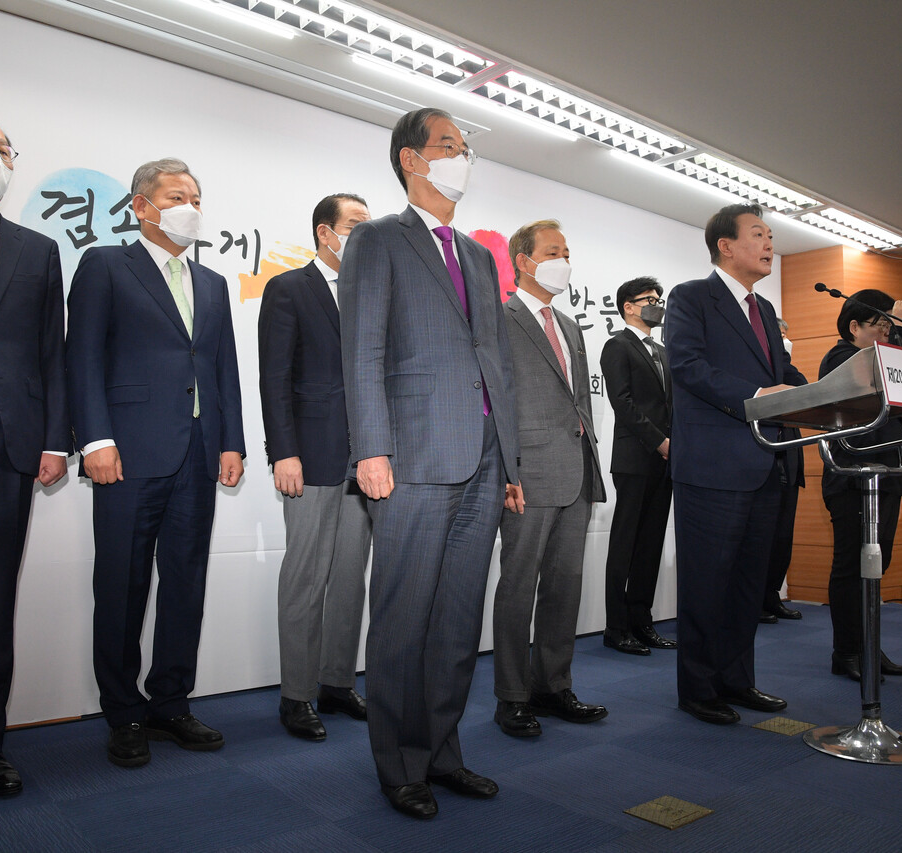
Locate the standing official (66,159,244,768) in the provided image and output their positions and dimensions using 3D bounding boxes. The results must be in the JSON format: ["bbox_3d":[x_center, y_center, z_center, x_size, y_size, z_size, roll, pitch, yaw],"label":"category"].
[{"bbox_3d":[-0.871,0.070,2.559,0.539,1.779,0.353,4,-5,-44],"label":"standing official"}]

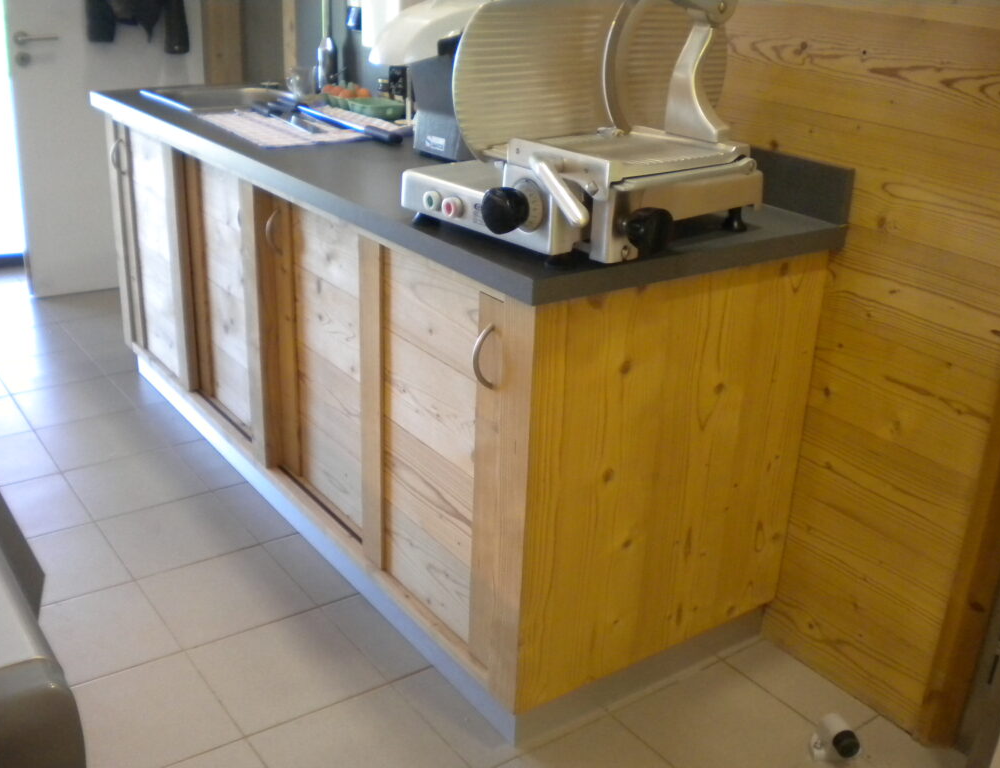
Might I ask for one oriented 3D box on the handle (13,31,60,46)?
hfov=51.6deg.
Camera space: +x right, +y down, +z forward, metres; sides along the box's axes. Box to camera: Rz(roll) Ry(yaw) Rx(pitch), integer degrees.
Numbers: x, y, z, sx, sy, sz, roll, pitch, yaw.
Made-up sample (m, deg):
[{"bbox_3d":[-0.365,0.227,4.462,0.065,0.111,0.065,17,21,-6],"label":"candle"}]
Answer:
[{"bbox_3d":[-1.658,-1.237,3.708,0.147,0.053,0.060,-13,27,-34],"label":"handle"}]

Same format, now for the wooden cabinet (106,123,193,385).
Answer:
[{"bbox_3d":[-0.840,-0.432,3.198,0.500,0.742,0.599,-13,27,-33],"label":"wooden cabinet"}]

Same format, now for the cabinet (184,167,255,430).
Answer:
[{"bbox_3d":[-0.481,-0.263,2.813,0.591,0.722,0.535,-13,27,-33],"label":"cabinet"}]

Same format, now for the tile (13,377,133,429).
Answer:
[{"bbox_3d":[-1.317,0.065,3.191,0.300,0.012,0.300,-13,27,-34],"label":"tile"}]

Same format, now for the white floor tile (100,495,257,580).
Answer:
[{"bbox_3d":[-0.783,0.366,2.515,0.300,0.012,0.300,-13,27,-34],"label":"white floor tile"}]

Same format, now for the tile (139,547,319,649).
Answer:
[{"bbox_3d":[-0.604,0.465,2.285,0.300,0.010,0.300,-13,27,-34],"label":"tile"}]

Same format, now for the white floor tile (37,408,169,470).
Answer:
[{"bbox_3d":[-1.134,0.161,2.958,0.300,0.010,0.300,-13,27,-34],"label":"white floor tile"}]

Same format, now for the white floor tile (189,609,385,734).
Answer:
[{"bbox_3d":[-0.426,0.566,2.065,0.300,0.012,0.300,-13,27,-34],"label":"white floor tile"}]

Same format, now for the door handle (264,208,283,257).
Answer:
[{"bbox_3d":[-0.502,-0.339,2.300,0.032,0.106,0.012,-13,27,-34],"label":"door handle"}]

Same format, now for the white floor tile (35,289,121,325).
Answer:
[{"bbox_3d":[-1.595,-0.301,4.017,0.300,0.010,0.300,-13,27,-34],"label":"white floor tile"}]

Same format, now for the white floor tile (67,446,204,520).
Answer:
[{"bbox_3d":[-0.961,0.266,2.741,0.300,0.012,0.300,-13,27,-34],"label":"white floor tile"}]

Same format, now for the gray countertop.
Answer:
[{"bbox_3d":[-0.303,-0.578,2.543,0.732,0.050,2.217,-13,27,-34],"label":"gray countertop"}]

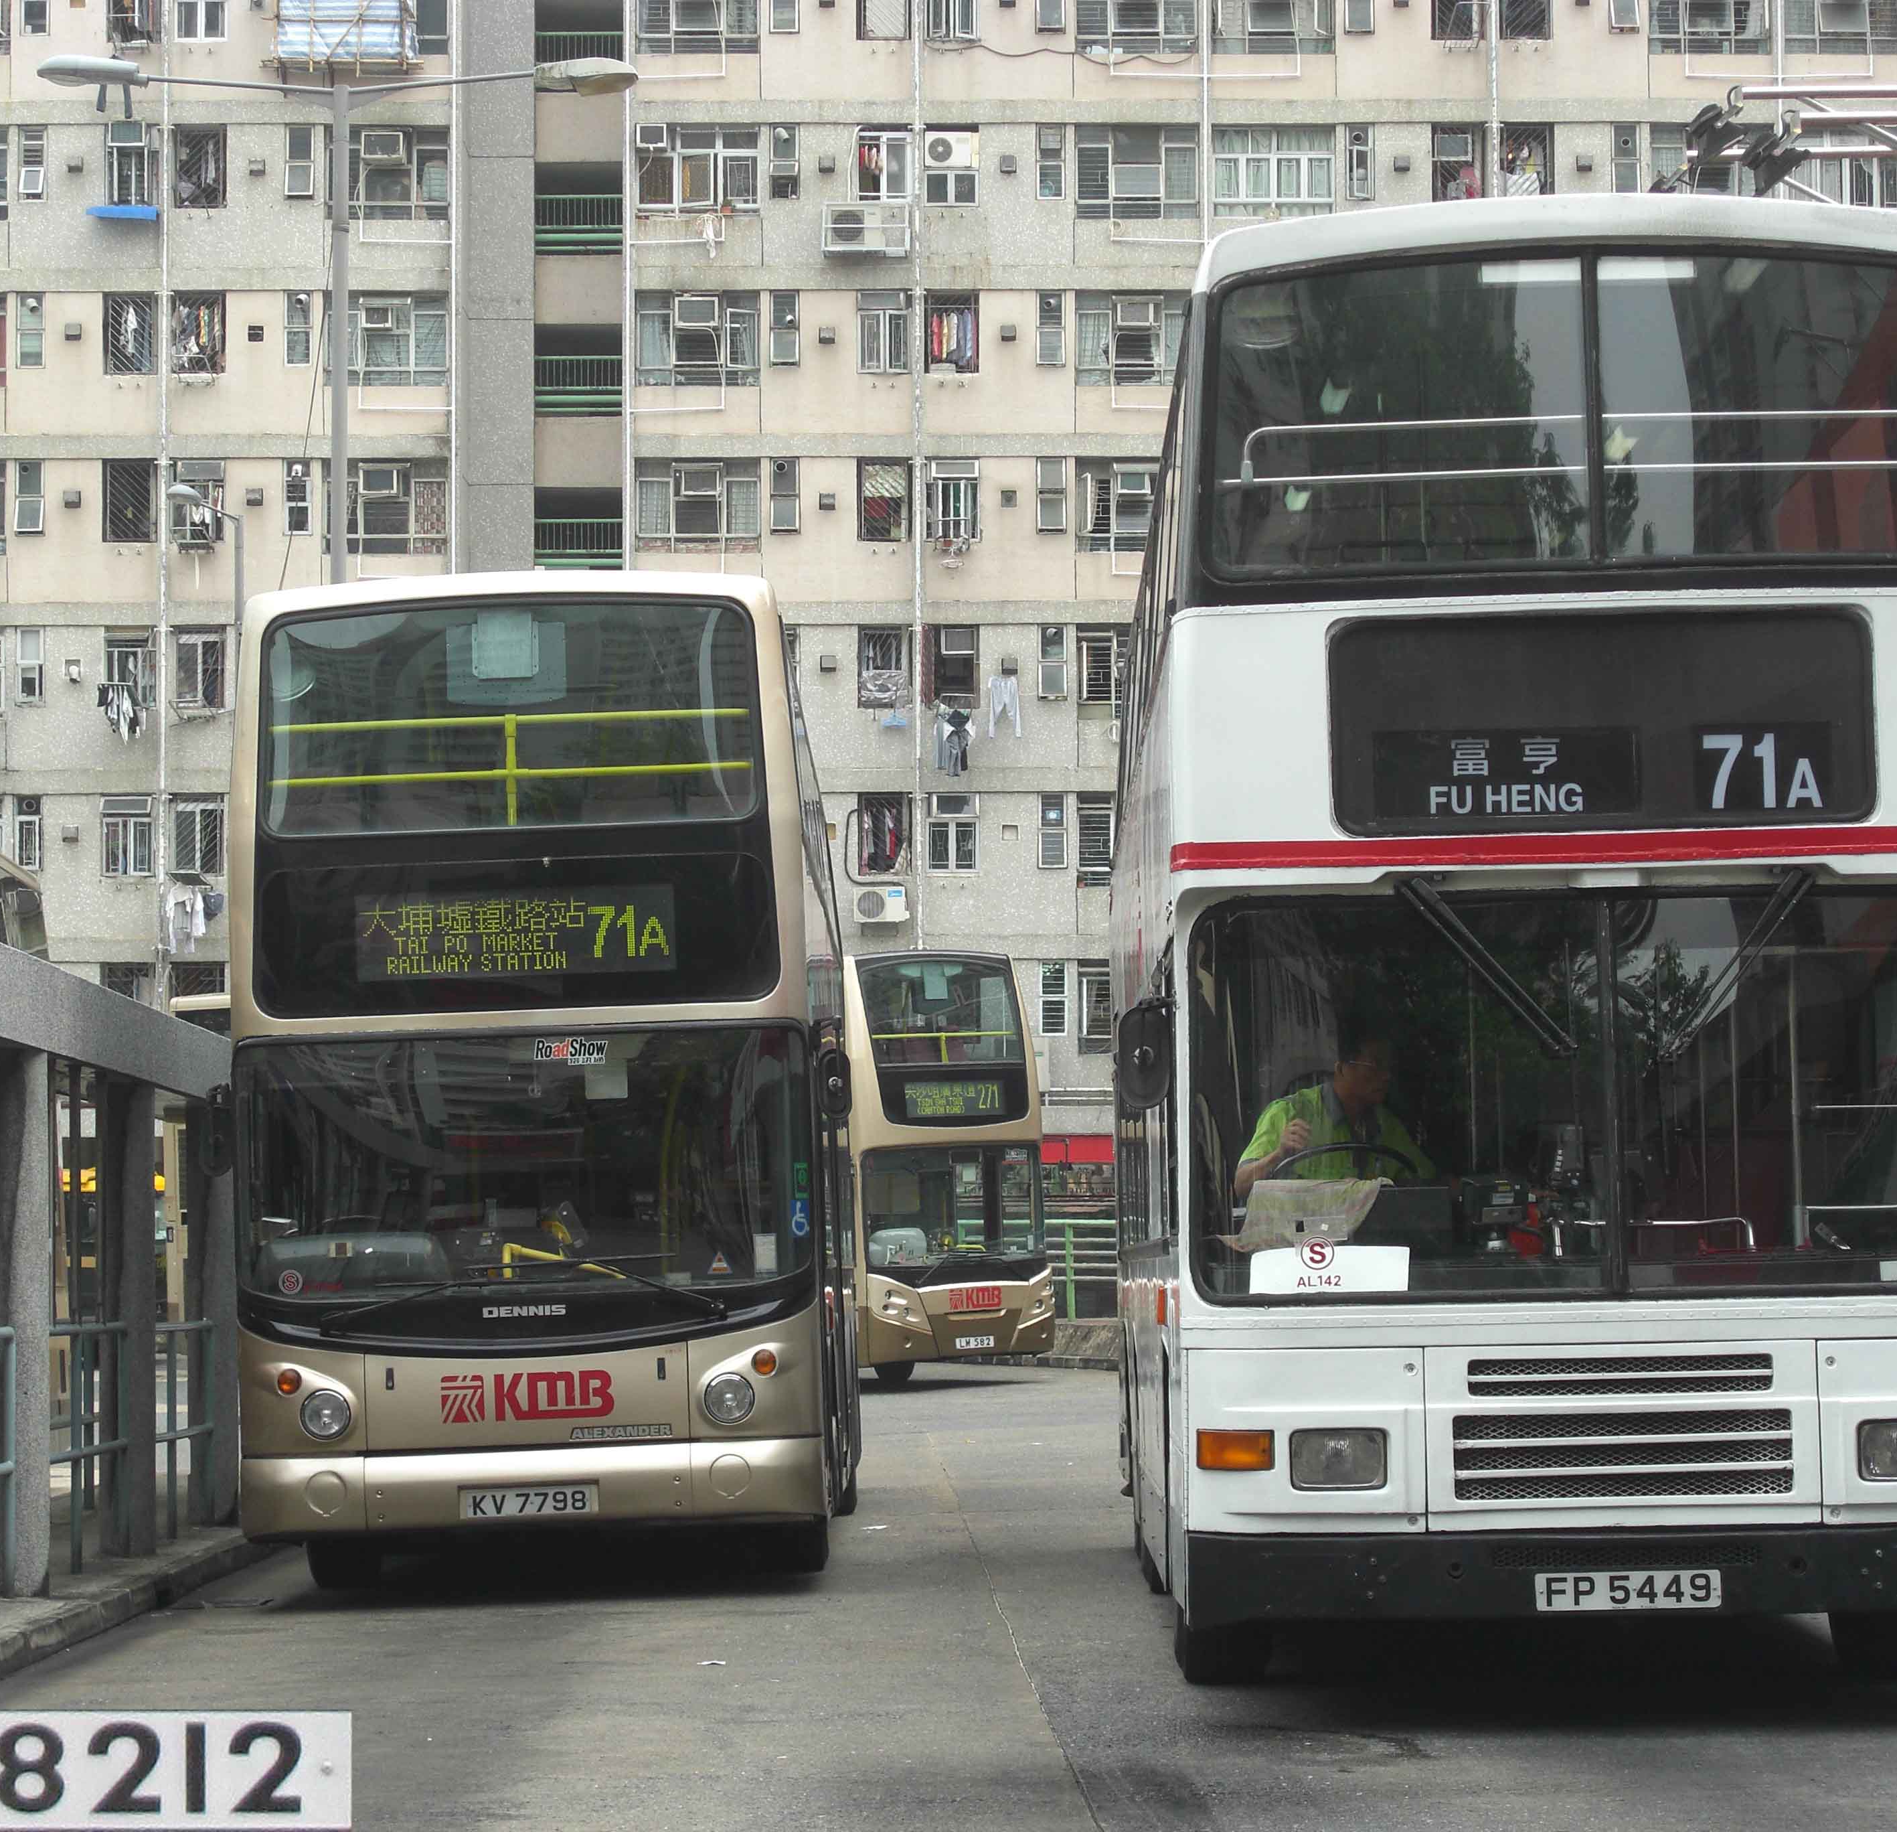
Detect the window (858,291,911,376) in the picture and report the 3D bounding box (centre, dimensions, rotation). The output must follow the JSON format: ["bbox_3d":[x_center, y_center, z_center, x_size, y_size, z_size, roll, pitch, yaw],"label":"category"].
[{"bbox_3d":[-1.030,-9.382,90.918,0.861,1.349,0.150,0,-4,0],"label":"window"}]

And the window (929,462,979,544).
[{"bbox_3d":[0.092,-6.641,90.534,0.826,1.324,0.180,0,-3,0],"label":"window"}]

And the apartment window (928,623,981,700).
[{"bbox_3d":[0.069,-4.026,91.092,0.878,1.352,0.200,0,-4,0],"label":"apartment window"}]

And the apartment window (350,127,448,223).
[{"bbox_3d":[-9.010,-11.927,90.813,1.970,1.558,0.150,0,-4,0],"label":"apartment window"}]

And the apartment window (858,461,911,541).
[{"bbox_3d":[-1.026,-6.711,91.275,0.879,1.370,0.200,0,-4,0],"label":"apartment window"}]

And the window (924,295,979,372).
[{"bbox_3d":[0.054,-9.353,90.637,0.847,1.317,0.150,0,-4,0],"label":"window"}]

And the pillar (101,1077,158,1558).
[{"bbox_3d":[-3.673,1.800,25.300,0.260,2.140,0.260,0,-4,-1],"label":"pillar"}]

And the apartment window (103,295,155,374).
[{"bbox_3d":[-13.160,-9.330,90.638,0.867,1.301,0.150,0,-4,0],"label":"apartment window"}]

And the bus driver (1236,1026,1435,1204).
[{"bbox_3d":[1.175,0.960,17.200,0.620,1.250,0.800,1,-4,-12],"label":"bus driver"}]

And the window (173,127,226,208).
[{"bbox_3d":[-12.068,-12.068,91.069,0.862,1.339,0.150,0,-4,0],"label":"window"}]

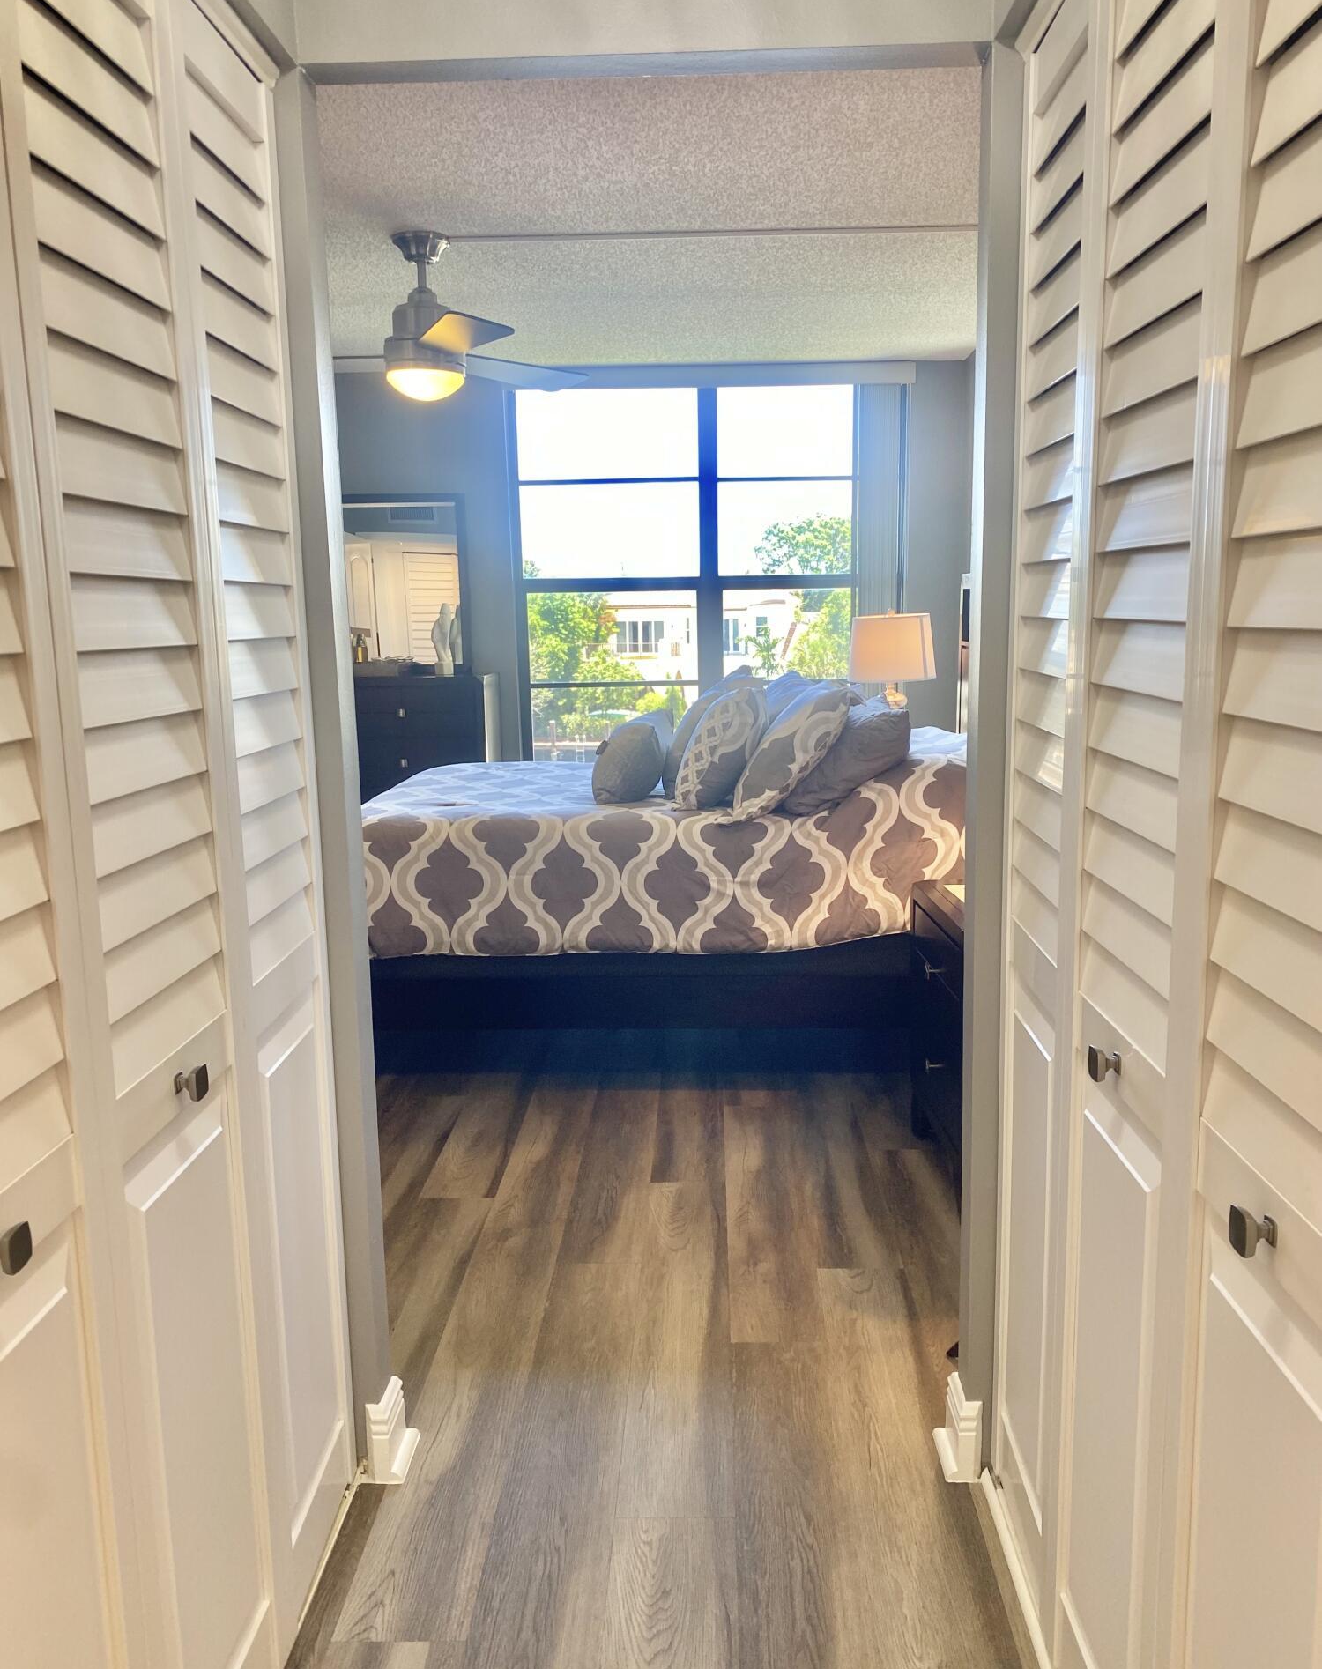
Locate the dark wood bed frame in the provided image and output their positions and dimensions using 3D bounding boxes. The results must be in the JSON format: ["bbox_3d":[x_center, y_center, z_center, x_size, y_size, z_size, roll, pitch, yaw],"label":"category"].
[{"bbox_3d":[0.201,0.386,4.599,2.150,0.400,1.600,-1,10,2],"label":"dark wood bed frame"}]

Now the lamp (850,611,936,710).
[{"bbox_3d":[0.961,-0.565,5.451,0.350,0.700,0.350,-1,9,2],"label":"lamp"}]

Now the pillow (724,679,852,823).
[{"bbox_3d":[0.373,-0.279,4.021,0.180,0.500,0.580,40,9,-5],"label":"pillow"}]

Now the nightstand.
[{"bbox_3d":[0.882,0.502,3.062,0.460,0.670,0.620,-1,10,1],"label":"nightstand"}]

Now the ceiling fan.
[{"bbox_3d":[-0.721,-1.447,3.710,1.080,0.440,1.120,-1,9,2],"label":"ceiling fan"}]

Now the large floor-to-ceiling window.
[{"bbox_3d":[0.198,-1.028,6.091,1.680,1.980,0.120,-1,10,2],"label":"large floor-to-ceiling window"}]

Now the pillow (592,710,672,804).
[{"bbox_3d":[-0.088,-0.252,4.214,0.170,0.300,0.480,32,9,-4],"label":"pillow"}]

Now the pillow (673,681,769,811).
[{"bbox_3d":[0.183,-0.276,3.944,0.170,0.410,0.450,33,9,-3],"label":"pillow"}]

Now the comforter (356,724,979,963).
[{"bbox_3d":[0.107,-0.072,4.528,2.040,0.560,1.760,-1,9,2],"label":"comforter"}]

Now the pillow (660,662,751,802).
[{"bbox_3d":[0.169,-0.335,4.117,0.160,0.430,0.480,32,9,-3],"label":"pillow"}]

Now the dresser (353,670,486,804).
[{"bbox_3d":[-1.419,-0.118,5.771,1.350,1.140,0.450,-1,9,2],"label":"dresser"}]

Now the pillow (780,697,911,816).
[{"bbox_3d":[0.545,-0.261,3.995,0.430,0.200,0.600,-37,6,7],"label":"pillow"}]

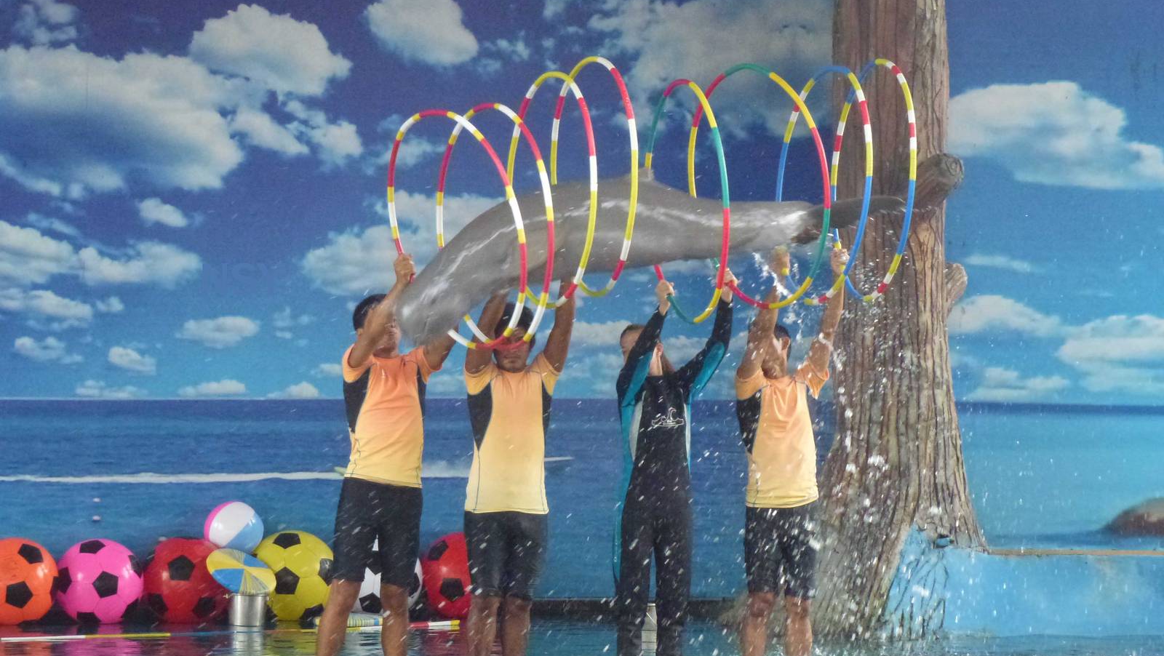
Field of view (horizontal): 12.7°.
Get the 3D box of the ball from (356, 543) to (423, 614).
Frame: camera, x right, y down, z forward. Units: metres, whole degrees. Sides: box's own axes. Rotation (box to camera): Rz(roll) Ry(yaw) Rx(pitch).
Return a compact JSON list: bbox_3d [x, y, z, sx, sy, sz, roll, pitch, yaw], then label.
[{"bbox_3d":[-0.931,1.133,24.100,0.391,0.391,0.391,1,3,0],"label":"ball"}]

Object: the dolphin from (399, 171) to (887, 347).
[{"bbox_3d":[0.281,-0.292,21.600,2.160,0.600,0.580,-11,5,-13],"label":"dolphin"}]

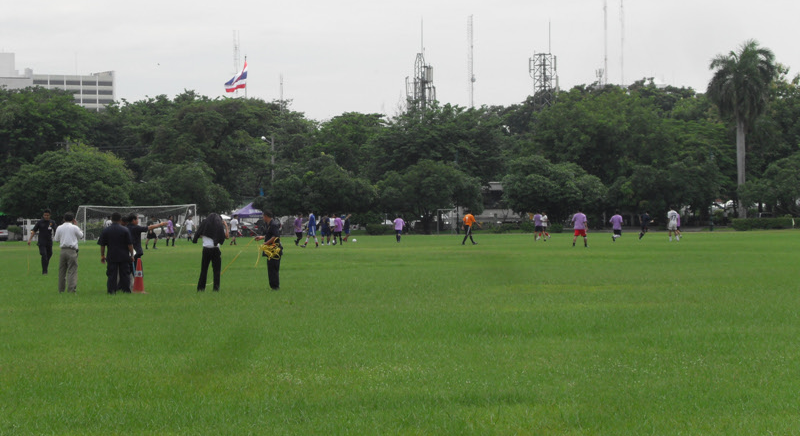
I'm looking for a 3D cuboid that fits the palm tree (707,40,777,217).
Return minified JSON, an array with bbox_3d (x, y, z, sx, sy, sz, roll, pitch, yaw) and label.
[{"bbox_3d":[28.539,-6.961,197.000,5.800,15.800,5.800,-1,0,0],"label":"palm tree"}]

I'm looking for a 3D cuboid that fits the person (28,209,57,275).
[{"bbox_3d":[-9.465,0.647,62.500,0.680,1.760,0.480,-1,0,-5],"label":"person"}]

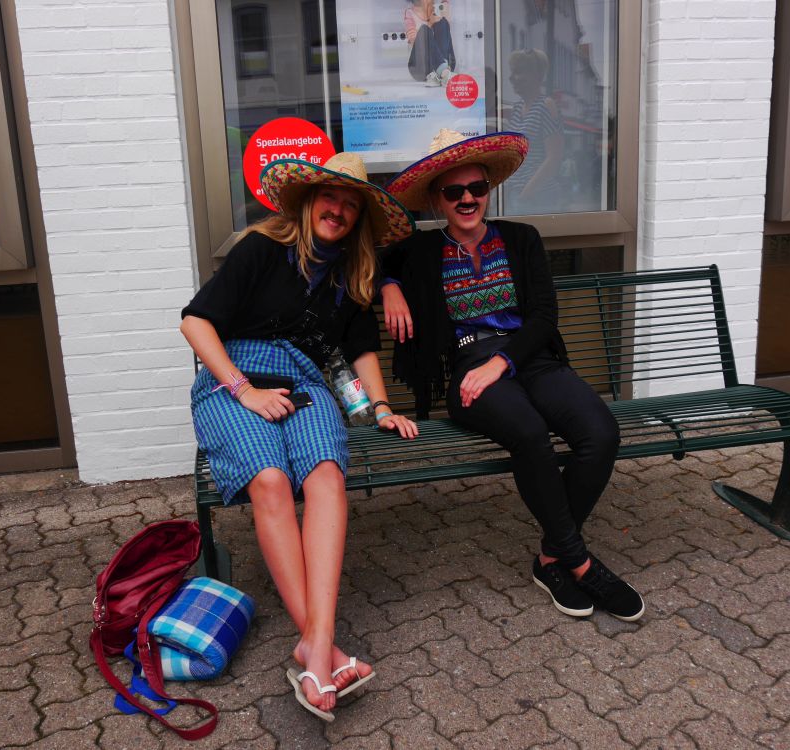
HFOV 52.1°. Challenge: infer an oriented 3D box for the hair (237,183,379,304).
[{"bbox_3d":[-0.228,-0.362,2.180,0.370,0.370,0.260,-2,13,3],"label":"hair"}]

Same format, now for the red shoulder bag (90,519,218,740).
[{"bbox_3d":[-0.651,0.598,2.053,0.350,0.280,0.640,-6,13,-17],"label":"red shoulder bag"}]

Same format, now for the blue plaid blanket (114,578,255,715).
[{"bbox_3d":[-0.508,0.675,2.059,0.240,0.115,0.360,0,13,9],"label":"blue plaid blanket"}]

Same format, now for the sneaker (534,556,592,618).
[{"bbox_3d":[0.485,0.579,2.318,0.100,0.105,0.272,-6,13,-16],"label":"sneaker"}]

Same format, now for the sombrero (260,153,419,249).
[{"bbox_3d":[-0.142,-0.502,2.203,0.450,0.155,0.460,19,-14,2],"label":"sombrero"}]

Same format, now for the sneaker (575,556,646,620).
[{"bbox_3d":[0.602,0.580,2.287,0.100,0.105,0.275,-6,13,-17],"label":"sneaker"}]

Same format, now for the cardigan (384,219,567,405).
[{"bbox_3d":[0.241,-0.184,2.420,0.540,0.560,0.380,-3,13,-2],"label":"cardigan"}]

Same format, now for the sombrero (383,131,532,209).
[{"bbox_3d":[0.178,-0.650,2.462,0.460,0.150,0.460,-16,-9,2],"label":"sombrero"}]

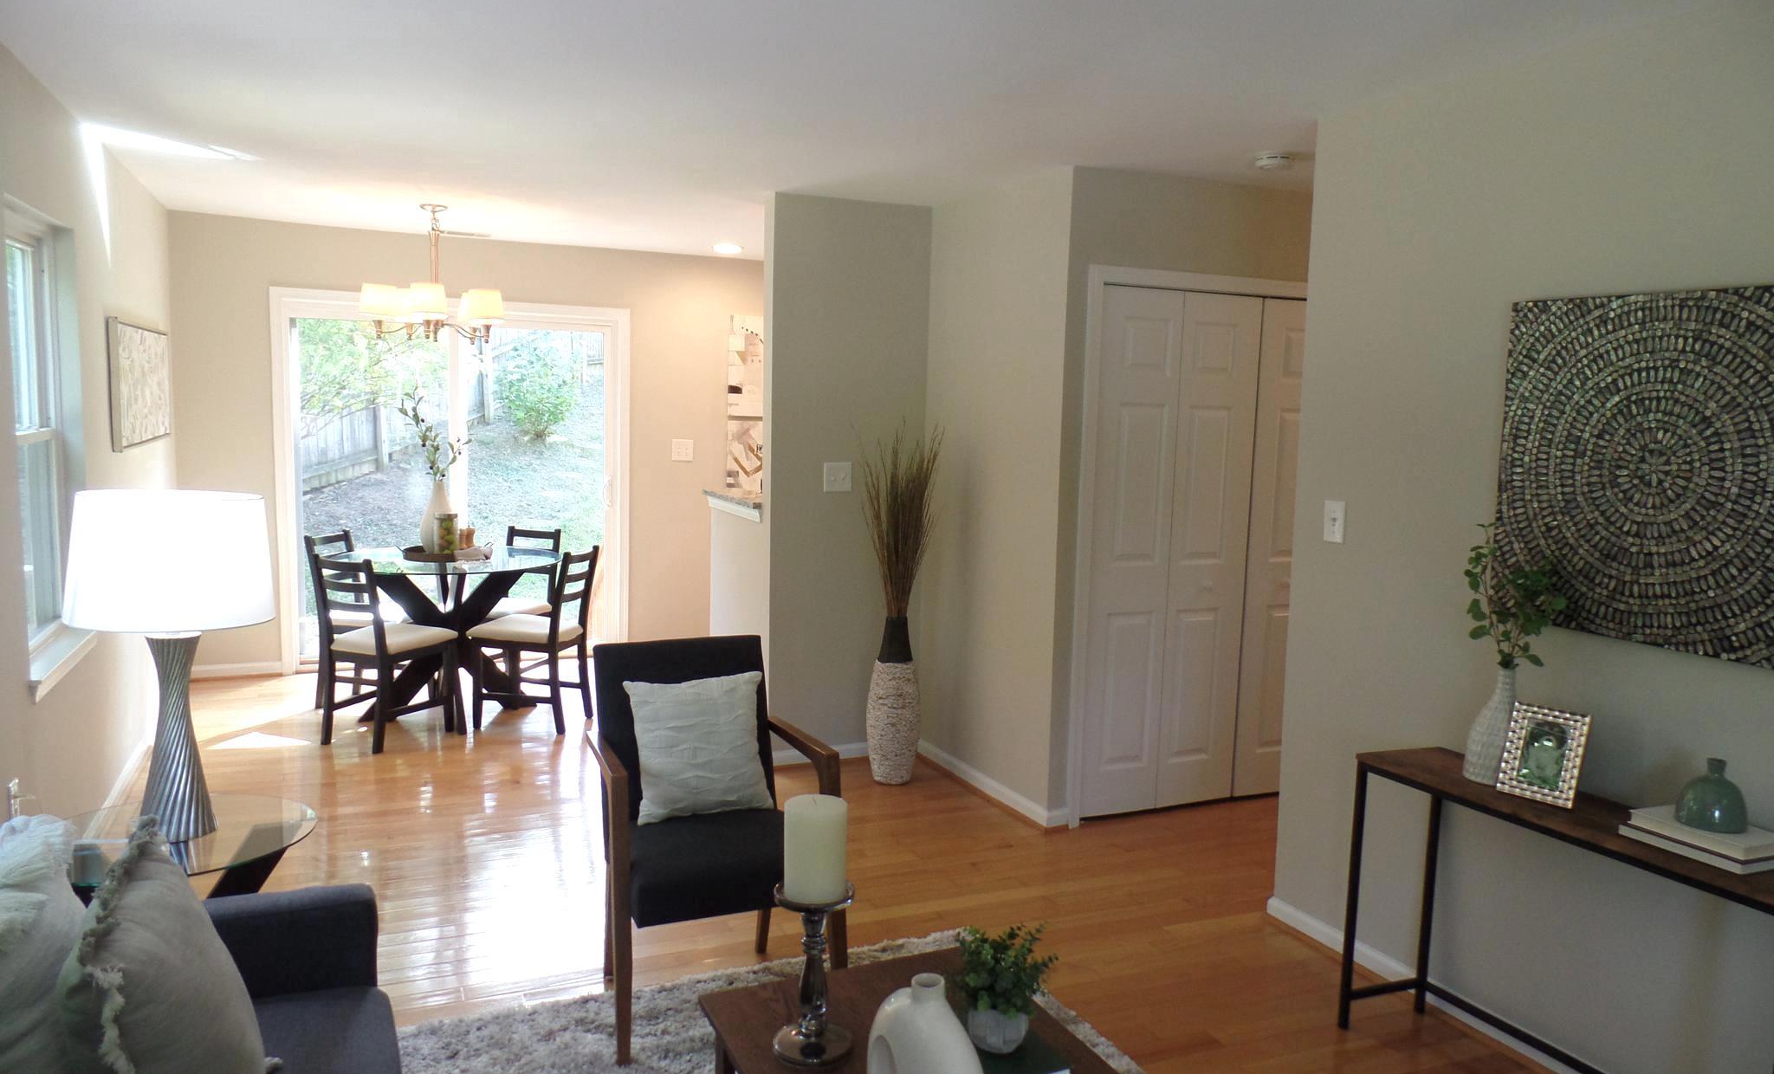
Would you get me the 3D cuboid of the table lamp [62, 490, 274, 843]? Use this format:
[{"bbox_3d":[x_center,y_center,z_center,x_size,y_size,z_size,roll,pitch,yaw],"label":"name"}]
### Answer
[{"bbox_3d":[-1.608,0.289,2.656,0.415,0.775,0.415,-1,7,-24],"label":"table lamp"}]

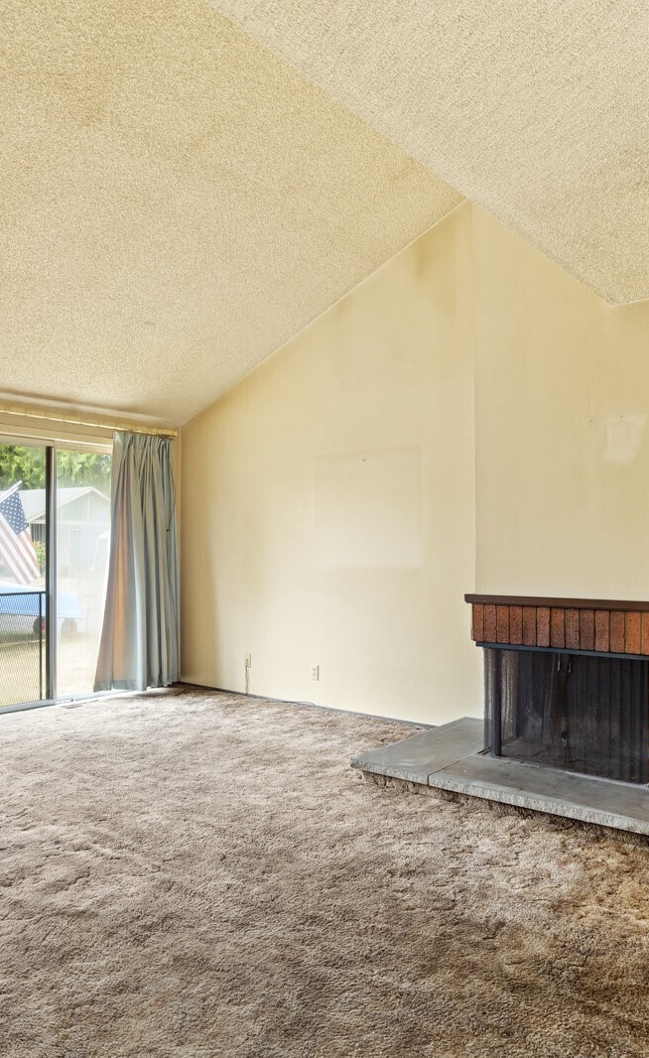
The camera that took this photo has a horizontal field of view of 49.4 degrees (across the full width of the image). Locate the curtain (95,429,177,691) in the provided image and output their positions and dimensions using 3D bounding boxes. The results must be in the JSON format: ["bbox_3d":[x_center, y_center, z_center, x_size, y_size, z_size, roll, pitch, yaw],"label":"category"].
[{"bbox_3d":[-1.522,0.274,5.830,0.150,2.130,0.790,-1,-2,41],"label":"curtain"}]

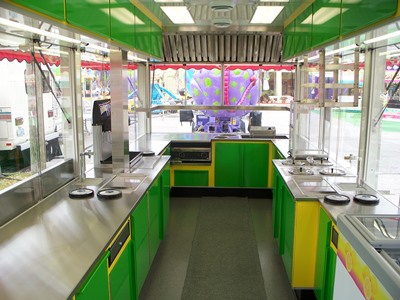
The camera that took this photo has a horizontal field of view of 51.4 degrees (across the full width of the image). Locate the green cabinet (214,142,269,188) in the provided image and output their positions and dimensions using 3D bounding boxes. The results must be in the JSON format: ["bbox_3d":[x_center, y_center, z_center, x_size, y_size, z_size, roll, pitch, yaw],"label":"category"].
[{"bbox_3d":[0.645,0.178,6.516,0.830,0.685,0.550,1,10,3],"label":"green cabinet"}]

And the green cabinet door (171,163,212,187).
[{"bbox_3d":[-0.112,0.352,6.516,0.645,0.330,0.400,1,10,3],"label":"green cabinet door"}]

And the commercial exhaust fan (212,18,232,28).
[{"bbox_3d":[0.279,-1.553,5.157,0.245,0.080,0.245,1,10,3],"label":"commercial exhaust fan"}]

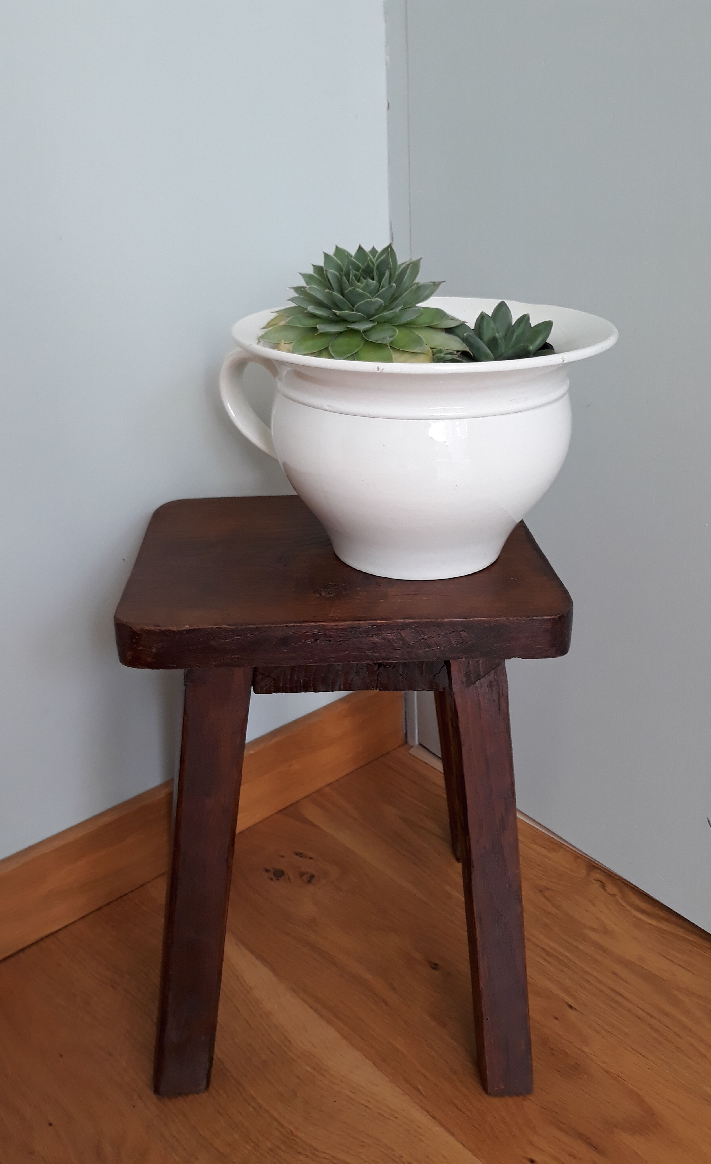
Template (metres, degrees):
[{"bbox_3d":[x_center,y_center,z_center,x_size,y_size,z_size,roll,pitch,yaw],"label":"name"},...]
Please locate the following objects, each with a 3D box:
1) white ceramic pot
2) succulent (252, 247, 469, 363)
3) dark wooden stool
[{"bbox_3d":[0.038,-0.094,0.608,0.252,0.149,0.240,-1,26,0],"label":"white ceramic pot"},{"bbox_3d":[0.003,-0.163,0.543,0.133,0.071,0.125,-1,26,0],"label":"succulent"},{"bbox_3d":[-0.009,0.151,0.717,0.289,0.387,0.265,-2,26,-2],"label":"dark wooden stool"}]

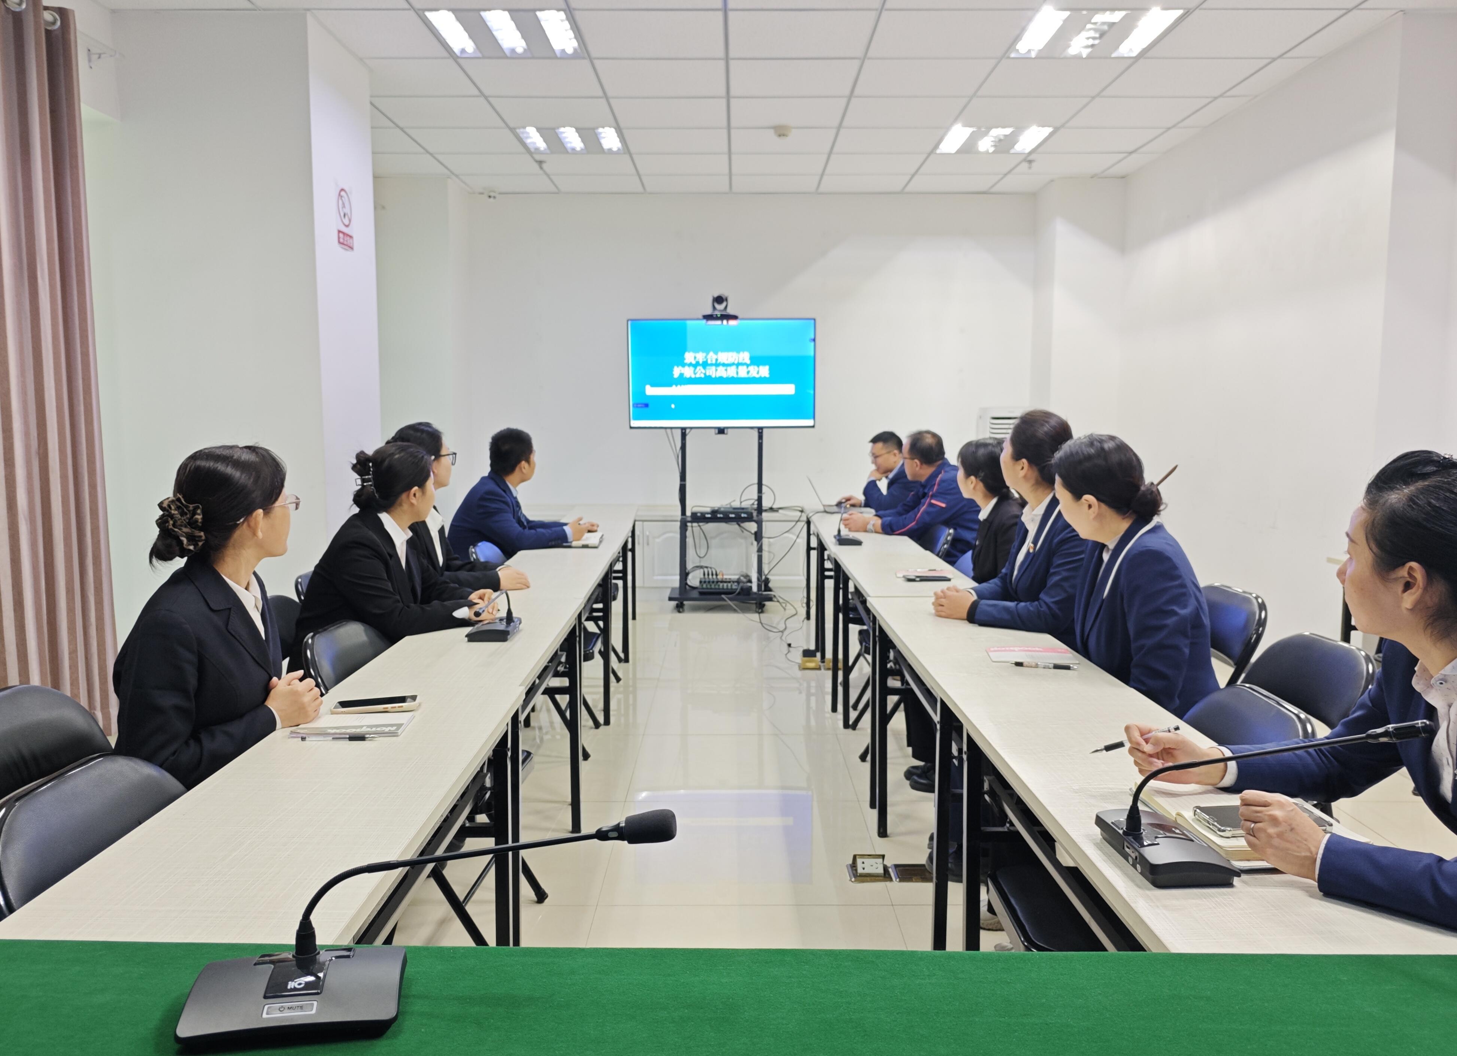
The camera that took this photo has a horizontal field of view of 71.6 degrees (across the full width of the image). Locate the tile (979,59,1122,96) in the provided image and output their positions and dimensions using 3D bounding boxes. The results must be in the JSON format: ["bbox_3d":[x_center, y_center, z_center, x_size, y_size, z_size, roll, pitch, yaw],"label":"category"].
[{"bbox_3d":[1.528,-2.137,4.790,0.612,0.020,0.571,0,7,0],"label":"tile"}]

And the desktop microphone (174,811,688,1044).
[{"bbox_3d":[-0.284,0.388,1.002,0.459,0.194,0.128,-1,7,-7],"label":"desktop microphone"}]

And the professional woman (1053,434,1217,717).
[{"bbox_3d":[0.854,0.446,2.303,0.571,1.316,0.469,1,7,10],"label":"professional woman"}]

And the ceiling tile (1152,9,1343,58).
[{"bbox_3d":[2.158,-2.092,4.271,0.618,0.020,0.557,0,6,0],"label":"ceiling tile"}]

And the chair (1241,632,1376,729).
[{"bbox_3d":[1.266,0.681,2.564,0.480,0.800,0.460,0,6,-5],"label":"chair"}]

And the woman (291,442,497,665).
[{"bbox_3d":[-0.885,0.393,2.907,0.612,1.275,0.469,-1,7,-7],"label":"woman"}]

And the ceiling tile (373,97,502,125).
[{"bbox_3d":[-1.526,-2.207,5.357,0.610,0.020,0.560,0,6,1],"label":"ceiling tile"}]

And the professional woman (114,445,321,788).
[{"bbox_3d":[-0.824,0.483,1.994,0.620,1.290,0.480,-1,6,-7],"label":"professional woman"}]

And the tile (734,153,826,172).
[{"bbox_3d":[0.324,-2.346,6.501,0.618,0.020,0.557,0,6,0],"label":"tile"}]

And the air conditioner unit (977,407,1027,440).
[{"bbox_3d":[2.005,-0.178,7.355,0.439,1.408,0.326,0,7,0],"label":"air conditioner unit"}]

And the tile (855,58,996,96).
[{"bbox_3d":[0.927,-2.158,4.836,0.618,0.020,0.557,0,6,0],"label":"tile"}]

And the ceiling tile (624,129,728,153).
[{"bbox_3d":[-0.299,-2.286,5.953,0.618,0.020,0.557,0,6,0],"label":"ceiling tile"}]

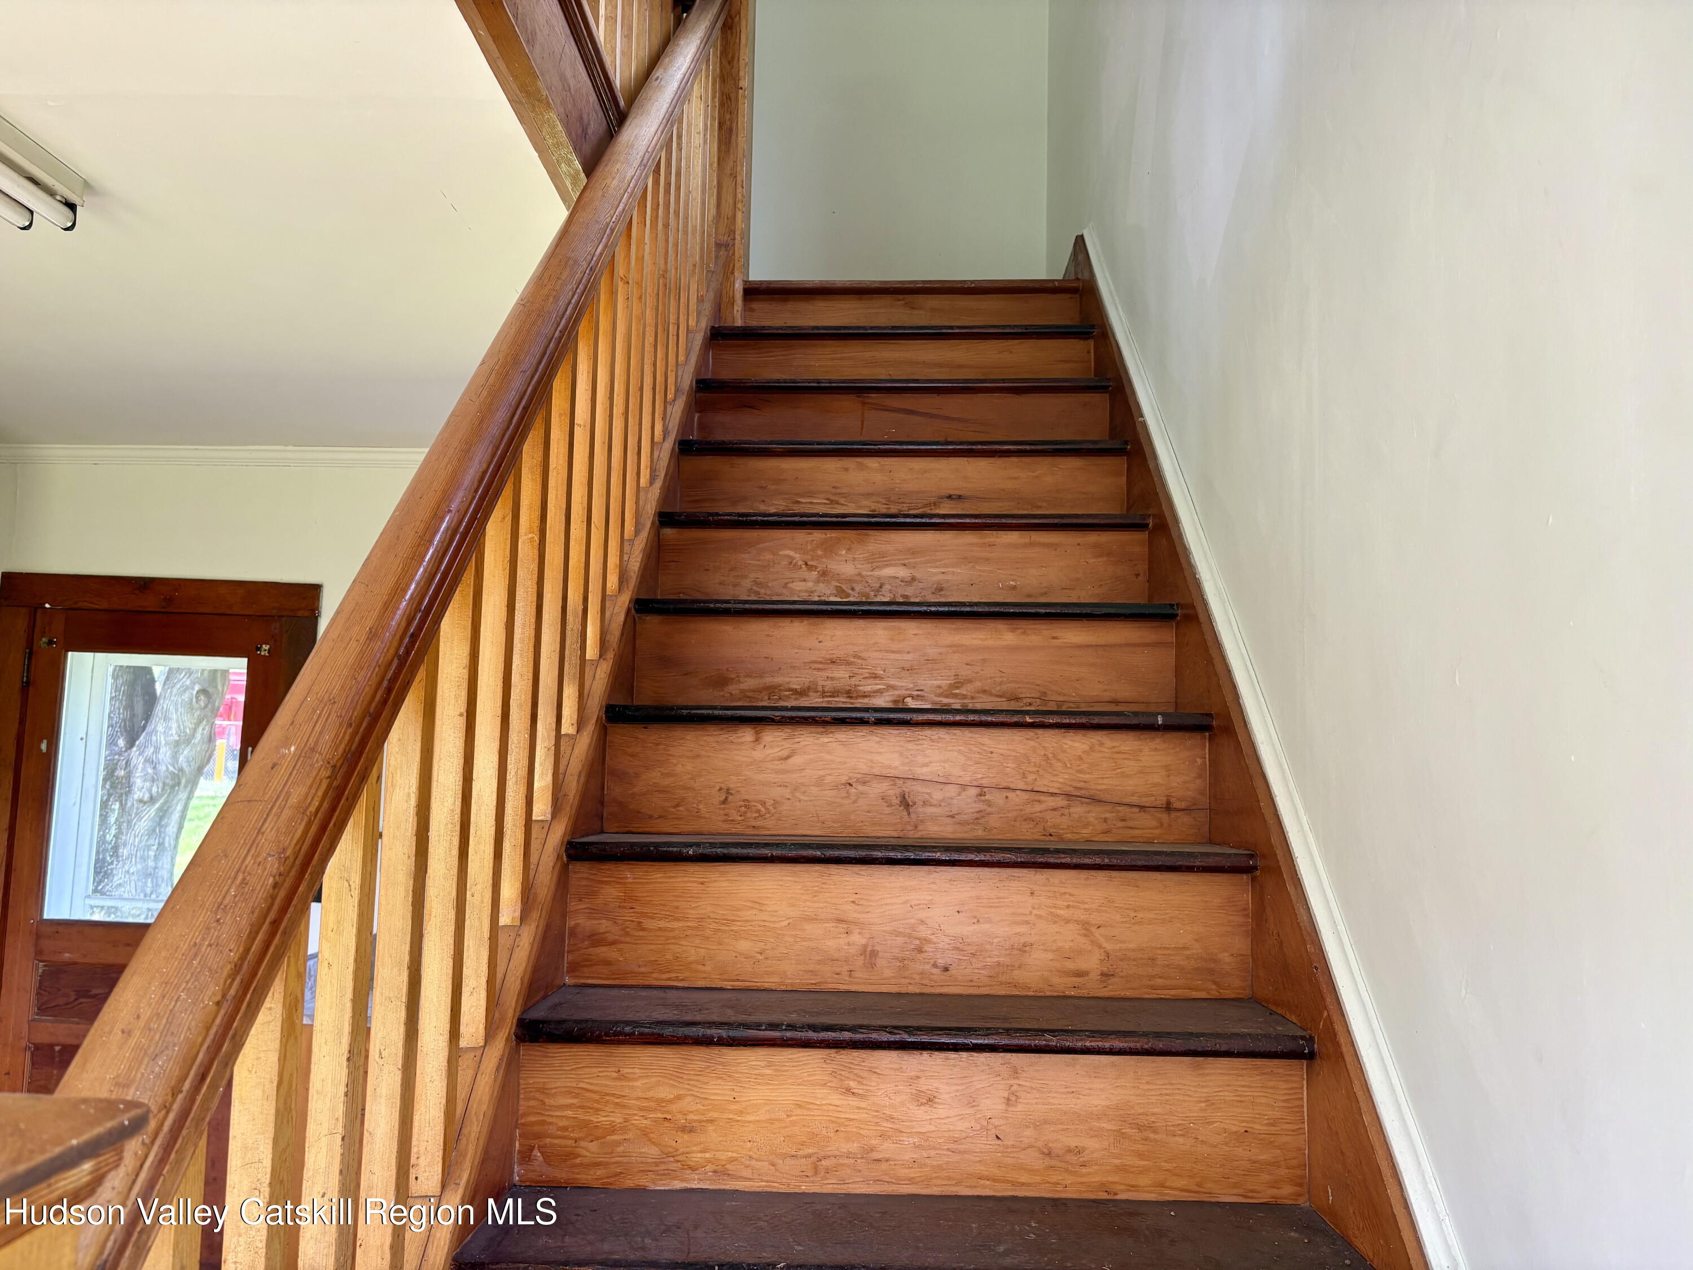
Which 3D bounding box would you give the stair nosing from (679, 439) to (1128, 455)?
[{"bbox_3d":[0.123,-0.396,2.724,0.954,0.030,0.055,1,-6,2],"label":"stair nosing"}]

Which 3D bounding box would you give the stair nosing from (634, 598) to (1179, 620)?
[{"bbox_3d":[0.108,-0.032,2.348,0.954,0.030,0.240,1,-6,2],"label":"stair nosing"}]

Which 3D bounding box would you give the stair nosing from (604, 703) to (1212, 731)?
[{"bbox_3d":[0.099,0.145,2.114,0.954,0.030,0.240,1,-6,2],"label":"stair nosing"}]

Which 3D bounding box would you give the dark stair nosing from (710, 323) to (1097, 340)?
[{"bbox_3d":[0.140,-0.750,3.191,0.954,0.030,0.055,1,-6,2],"label":"dark stair nosing"}]

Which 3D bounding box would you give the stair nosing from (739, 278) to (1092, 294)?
[{"bbox_3d":[0.175,-0.926,3.424,0.901,0.030,0.055,1,-6,2],"label":"stair nosing"}]

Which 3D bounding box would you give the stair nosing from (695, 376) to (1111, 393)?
[{"bbox_3d":[0.134,-0.563,3.050,0.954,0.030,0.240,1,-6,2],"label":"stair nosing"}]

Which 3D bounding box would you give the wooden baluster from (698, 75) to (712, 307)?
[{"bbox_3d":[-0.378,-1.201,3.374,0.029,0.667,0.029,1,-6,2],"label":"wooden baluster"}]

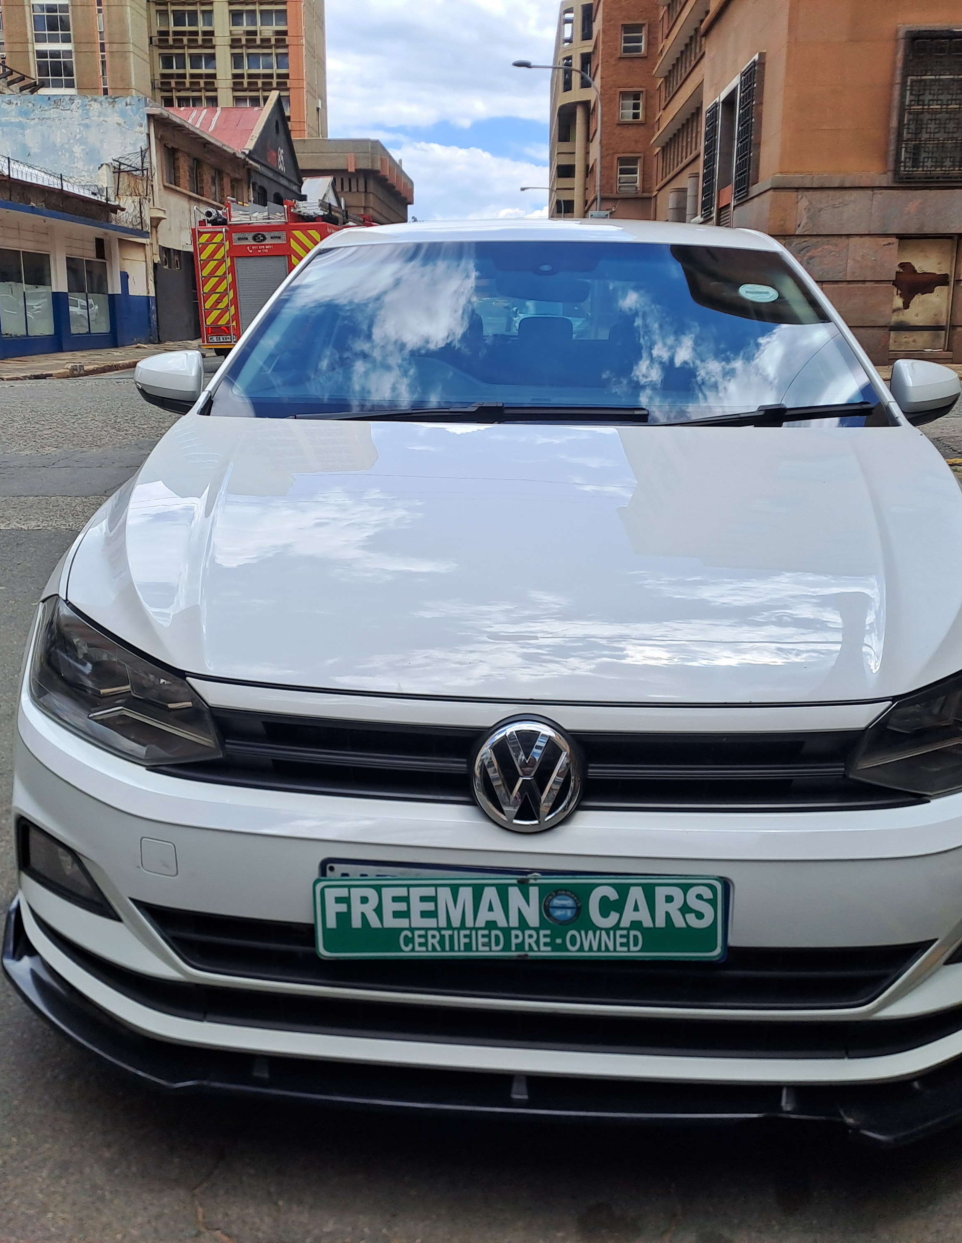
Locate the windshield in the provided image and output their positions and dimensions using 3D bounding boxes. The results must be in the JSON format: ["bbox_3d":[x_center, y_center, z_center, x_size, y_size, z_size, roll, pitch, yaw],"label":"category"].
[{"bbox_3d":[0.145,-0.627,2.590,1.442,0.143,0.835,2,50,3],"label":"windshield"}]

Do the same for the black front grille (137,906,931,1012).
[{"bbox_3d":[0.062,0.431,1.583,1.090,0.110,0.115,2,14,3],"label":"black front grille"}]

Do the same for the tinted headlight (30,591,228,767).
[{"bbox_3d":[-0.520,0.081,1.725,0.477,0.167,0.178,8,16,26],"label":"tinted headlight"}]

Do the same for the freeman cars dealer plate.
[{"bbox_3d":[0.049,0.378,1.519,0.520,0.113,0.018,-1,14,4],"label":"freeman cars dealer plate"}]

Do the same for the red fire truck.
[{"bbox_3d":[-3.368,-7.102,25.442,2.500,2.950,7.500,3,14,10],"label":"red fire truck"}]

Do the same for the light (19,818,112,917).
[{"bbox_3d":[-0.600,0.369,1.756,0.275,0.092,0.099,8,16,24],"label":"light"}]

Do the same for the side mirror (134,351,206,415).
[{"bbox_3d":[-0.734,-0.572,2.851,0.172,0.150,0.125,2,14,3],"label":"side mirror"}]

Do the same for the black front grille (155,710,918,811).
[{"bbox_3d":[0.067,0.180,1.529,1.045,0.115,0.130,2,14,3],"label":"black front grille"}]

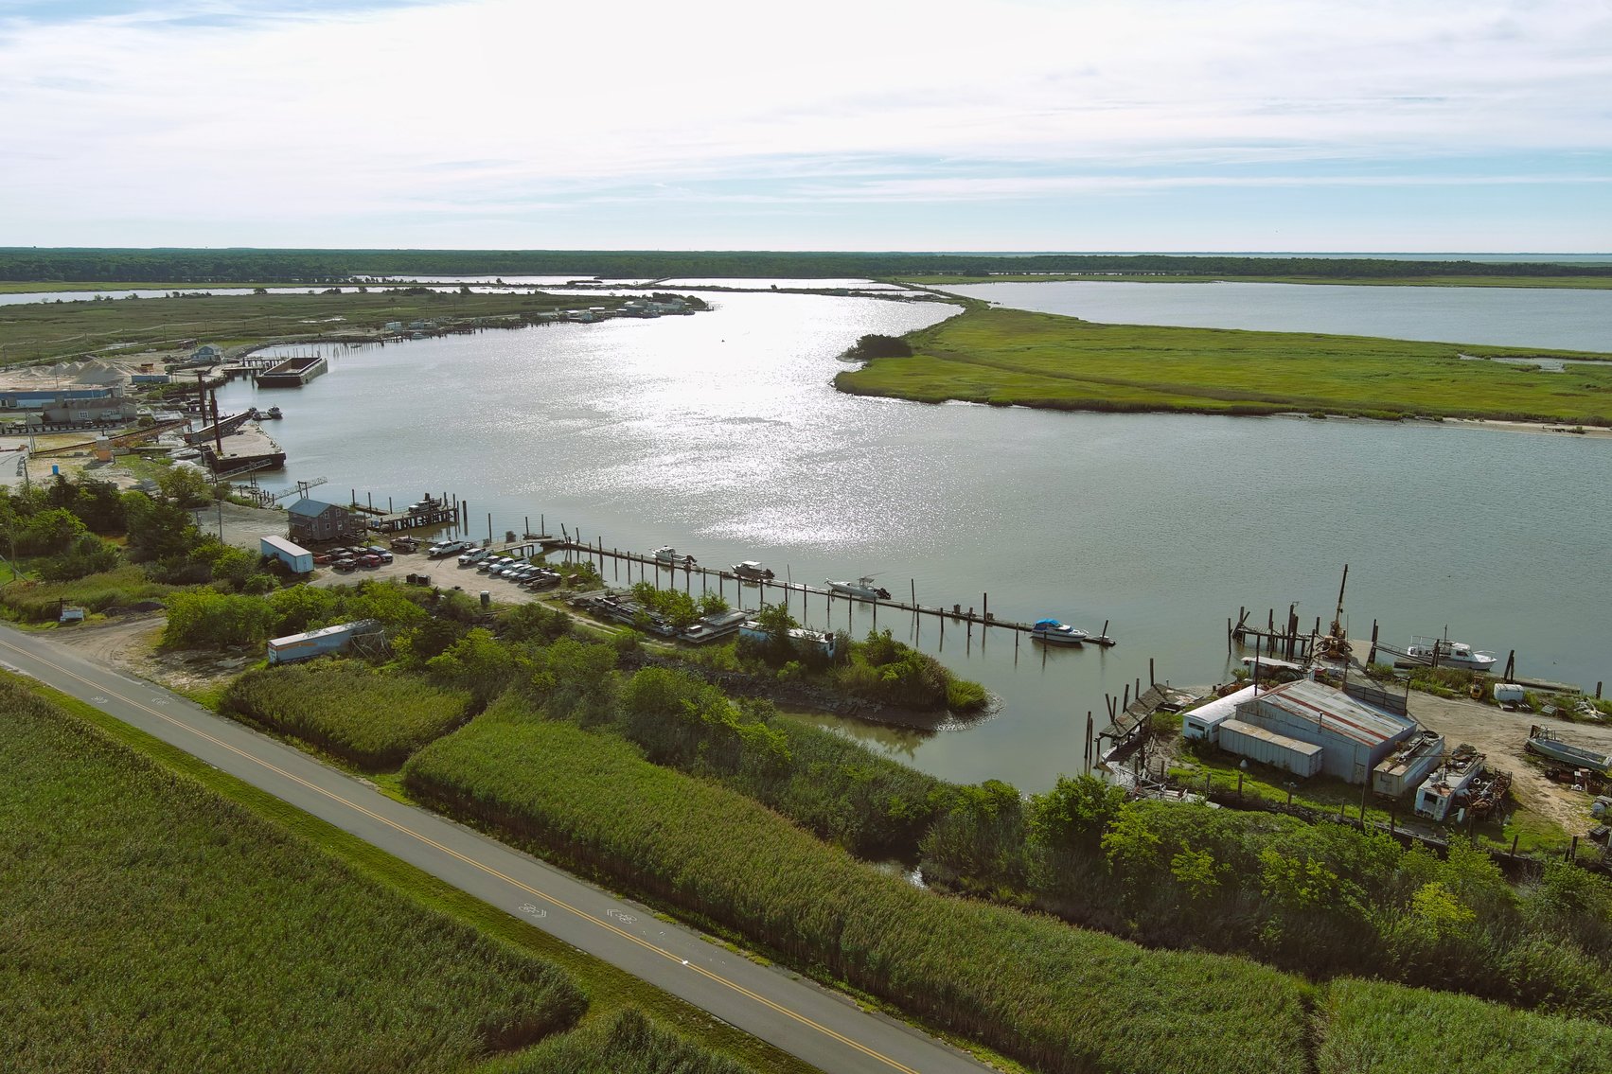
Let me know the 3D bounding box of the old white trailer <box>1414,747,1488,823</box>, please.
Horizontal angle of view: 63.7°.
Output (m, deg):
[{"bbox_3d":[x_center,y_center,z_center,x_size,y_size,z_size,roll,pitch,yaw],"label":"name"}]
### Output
[{"bbox_3d":[60.653,23.060,121.804,2.420,2.550,12.600,11,17,41],"label":"old white trailer"}]

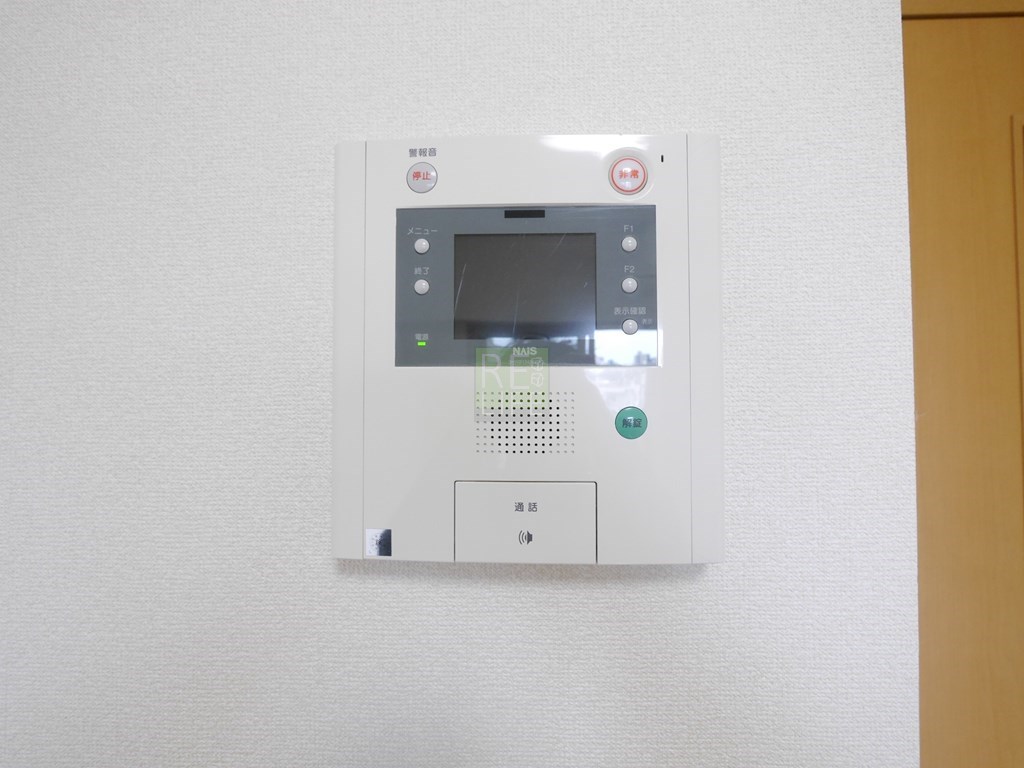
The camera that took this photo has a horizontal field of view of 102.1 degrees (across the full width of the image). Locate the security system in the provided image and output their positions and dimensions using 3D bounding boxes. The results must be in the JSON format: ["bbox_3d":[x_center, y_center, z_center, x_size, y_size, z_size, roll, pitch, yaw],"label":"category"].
[{"bbox_3d":[0.009,-0.018,0.224,0.209,0.230,0.029,0,-1,1],"label":"security system"}]

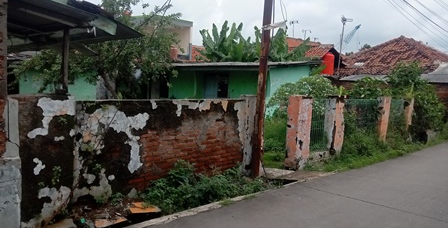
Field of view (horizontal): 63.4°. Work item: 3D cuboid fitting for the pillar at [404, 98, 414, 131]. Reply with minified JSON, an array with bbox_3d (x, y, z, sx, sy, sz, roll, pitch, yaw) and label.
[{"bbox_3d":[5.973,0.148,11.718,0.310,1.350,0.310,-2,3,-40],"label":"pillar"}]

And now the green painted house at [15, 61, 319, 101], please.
[{"bbox_3d":[-1.950,-0.661,16.787,11.800,2.850,5.500,1,3,12],"label":"green painted house"}]

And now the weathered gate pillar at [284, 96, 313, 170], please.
[{"bbox_3d":[1.562,0.416,7.576,0.340,1.520,0.340,-2,3,-40],"label":"weathered gate pillar"}]

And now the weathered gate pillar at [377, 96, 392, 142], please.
[{"bbox_3d":[4.592,0.241,10.421,0.320,1.420,0.320,-2,3,-40],"label":"weathered gate pillar"}]

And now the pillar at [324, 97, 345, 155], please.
[{"bbox_3d":[2.622,0.350,8.624,0.330,1.480,0.330,-2,3,-40],"label":"pillar"}]

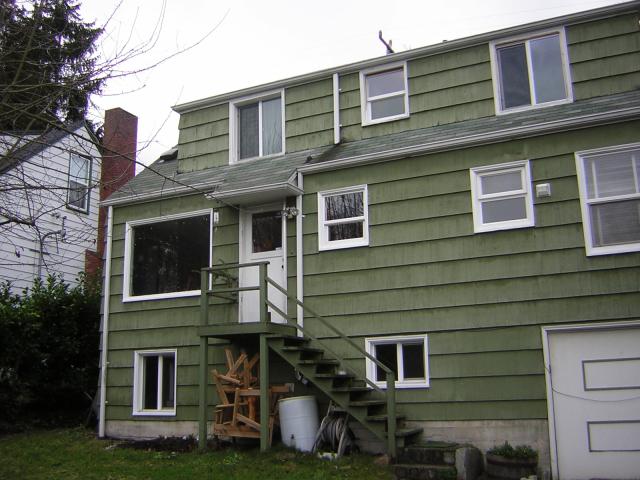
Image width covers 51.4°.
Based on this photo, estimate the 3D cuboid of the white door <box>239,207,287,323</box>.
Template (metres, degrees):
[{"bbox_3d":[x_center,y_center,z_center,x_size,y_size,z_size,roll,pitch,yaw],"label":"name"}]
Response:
[{"bbox_3d":[-0.986,0.446,11.570,0.940,2.180,0.110,-7,-14,23],"label":"white door"}]

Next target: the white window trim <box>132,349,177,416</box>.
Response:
[{"bbox_3d":[-2.961,2.562,11.970,0.947,1.155,0.100,-7,-14,23],"label":"white window trim"}]

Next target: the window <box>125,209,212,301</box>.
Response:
[{"bbox_3d":[-2.850,0.310,12.417,1.969,1.543,0.110,-7,-14,23],"label":"window"}]

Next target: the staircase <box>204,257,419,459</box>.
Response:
[{"bbox_3d":[-0.218,1.793,10.315,3.280,2.890,1.030,-7,-14,23],"label":"staircase"}]

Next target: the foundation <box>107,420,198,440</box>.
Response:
[{"bbox_3d":[-3.004,3.382,11.889,2.080,0.310,0.180,-7,-14,23],"label":"foundation"}]

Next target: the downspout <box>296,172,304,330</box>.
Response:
[{"bbox_3d":[-0.337,0.384,11.179,0.085,3.190,0.070,-7,-14,23],"label":"downspout"}]

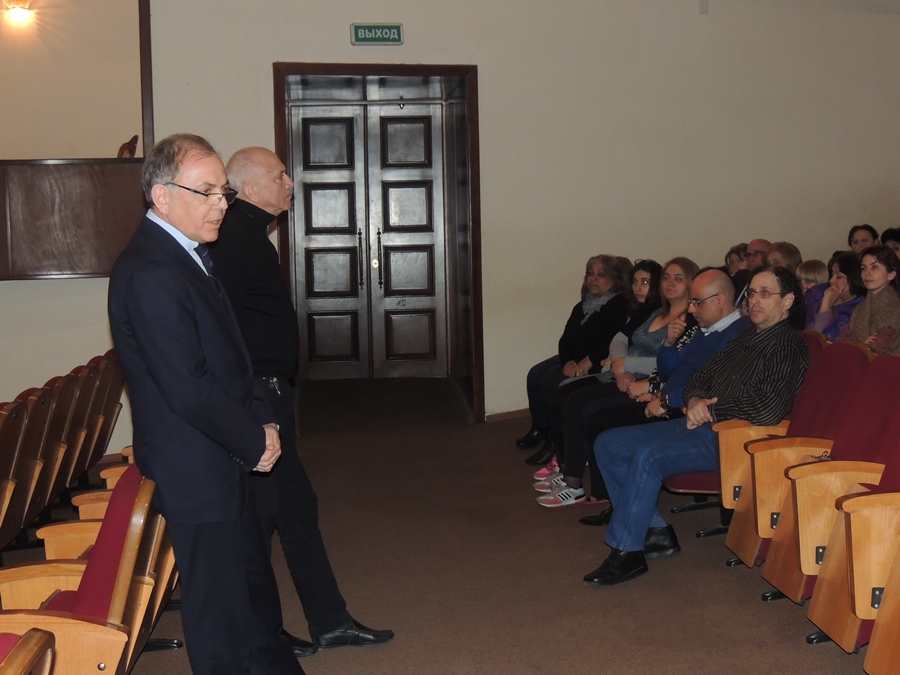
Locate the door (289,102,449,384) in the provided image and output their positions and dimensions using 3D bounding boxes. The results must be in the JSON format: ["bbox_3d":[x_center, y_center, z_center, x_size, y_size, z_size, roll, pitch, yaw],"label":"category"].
[{"bbox_3d":[-0.663,-0.794,11.700,1.240,2.240,0.080,-1,5,-4],"label":"door"}]

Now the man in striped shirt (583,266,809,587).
[{"bbox_3d":[1.010,0.343,5.820,0.930,1.230,0.580,-3,6,-24],"label":"man in striped shirt"}]

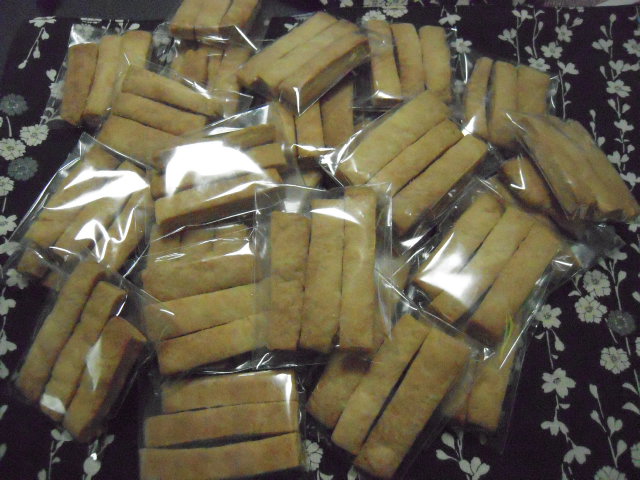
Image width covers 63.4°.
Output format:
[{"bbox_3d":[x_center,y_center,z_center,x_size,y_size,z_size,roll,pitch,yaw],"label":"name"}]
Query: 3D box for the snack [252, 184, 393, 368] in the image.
[{"bbox_3d":[0.002,0.028,0.402,0.096,0.026,0.132,2,74,1],"label":"snack"}]

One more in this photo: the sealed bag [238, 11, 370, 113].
[{"bbox_3d":[-0.016,-0.178,0.514,0.112,0.028,0.079,-40,69,-19],"label":"sealed bag"}]

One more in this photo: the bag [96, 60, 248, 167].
[{"bbox_3d":[-0.141,-0.123,0.500,0.122,0.025,0.088,17,63,9],"label":"bag"}]

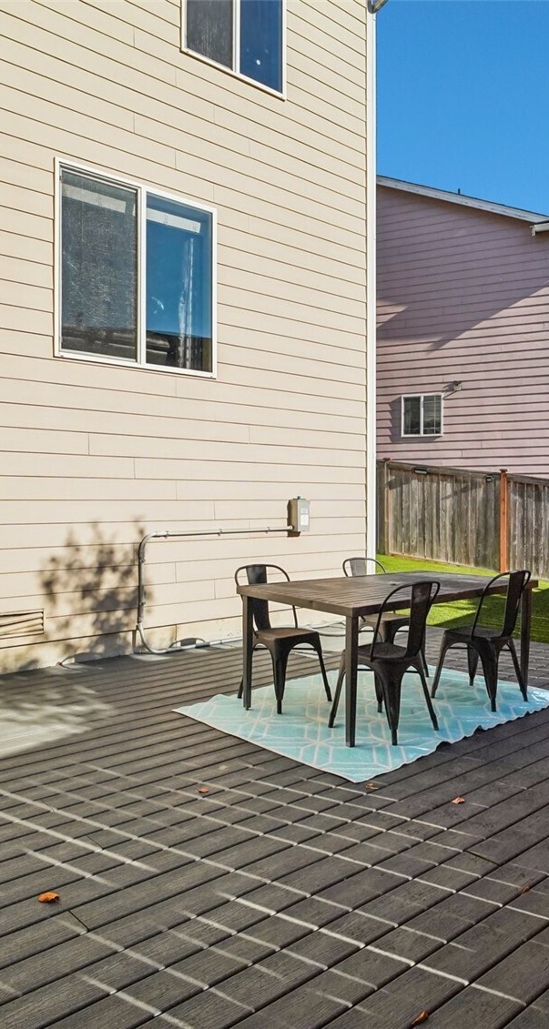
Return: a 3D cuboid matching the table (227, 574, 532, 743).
[{"bbox_3d":[0.801,0.840,4.518,1.880,0.750,0.965,-1,1,-41],"label":"table"}]

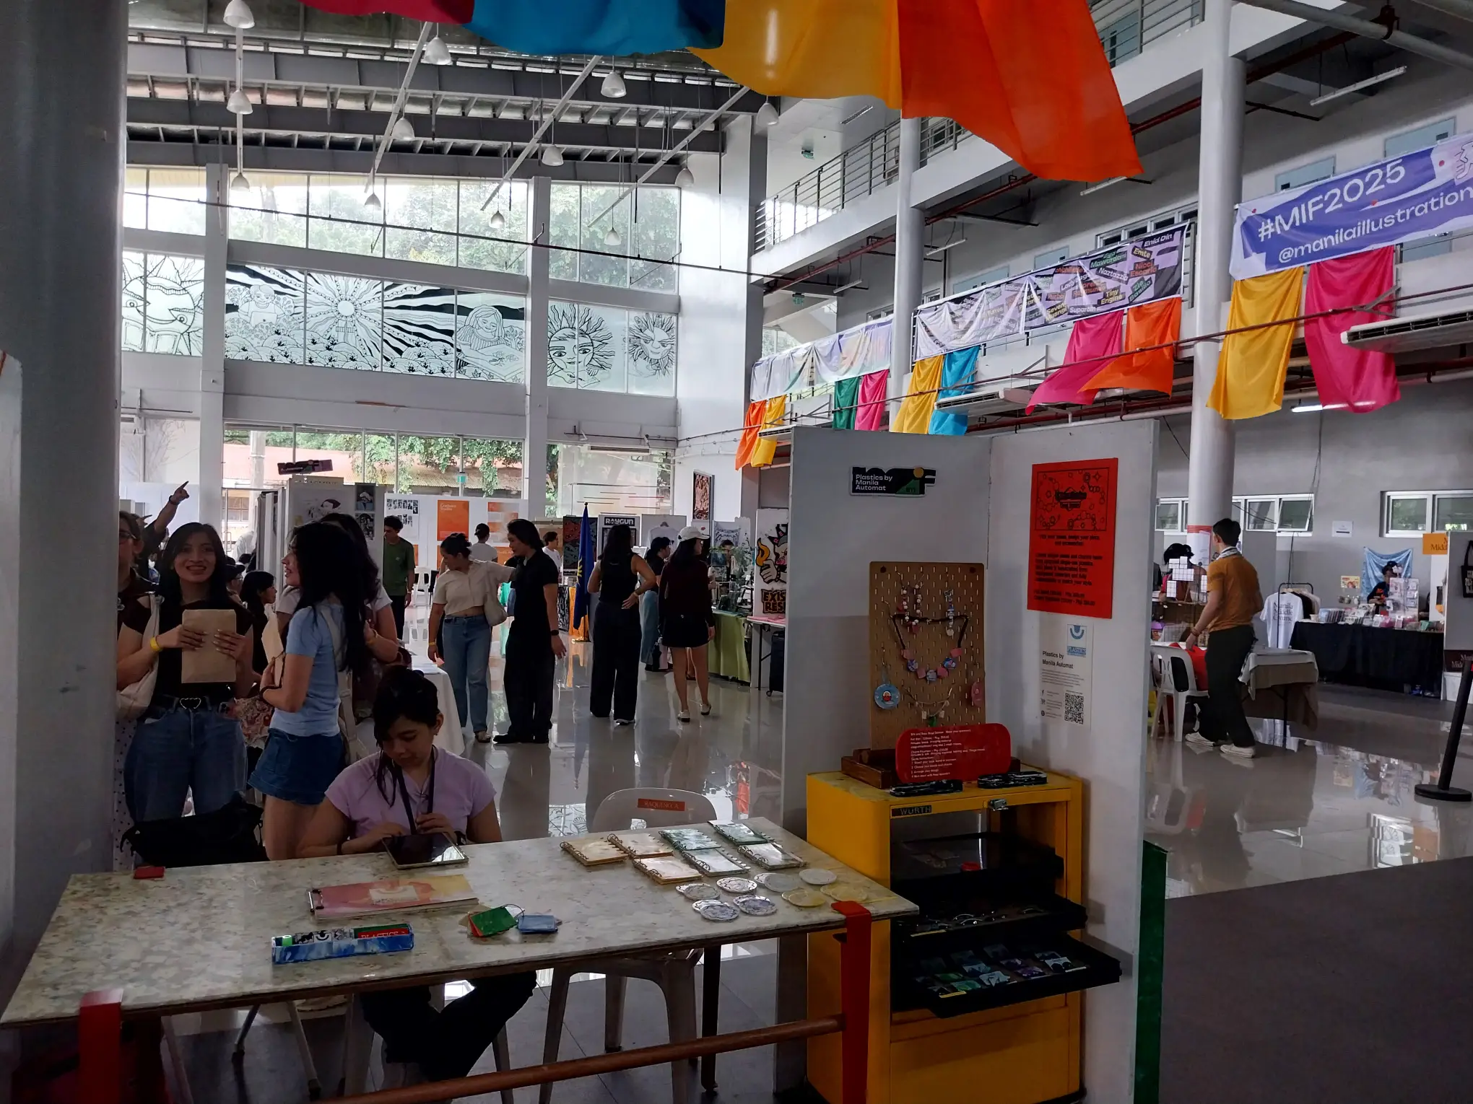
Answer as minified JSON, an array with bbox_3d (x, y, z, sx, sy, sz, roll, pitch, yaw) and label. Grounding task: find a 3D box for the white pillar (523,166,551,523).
[{"bbox_3d":[-5.039,-4.244,28.137,0.500,10.350,0.500,1,1,-24],"label":"white pillar"}]

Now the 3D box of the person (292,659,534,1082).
[{"bbox_3d":[-0.893,0.949,2.998,0.550,1.200,0.680,1,1,-24],"label":"person"}]

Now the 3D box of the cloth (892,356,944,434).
[{"bbox_3d":[3.123,-2.560,19.370,0.280,1.550,1.200,1,1,-24],"label":"cloth"}]

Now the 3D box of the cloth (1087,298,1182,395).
[{"bbox_3d":[5.214,-2.683,14.514,0.350,1.250,1.300,1,1,-24],"label":"cloth"}]

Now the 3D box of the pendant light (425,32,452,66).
[{"bbox_3d":[-4.535,-7.663,16.800,0.420,0.440,0.420,1,1,-24],"label":"pendant light"}]

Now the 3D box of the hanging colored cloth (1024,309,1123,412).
[{"bbox_3d":[4.621,-2.581,15.085,0.450,1.360,1.400,1,1,-24],"label":"hanging colored cloth"}]

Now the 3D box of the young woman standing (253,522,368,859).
[{"bbox_3d":[-1.471,0.694,3.775,0.350,1.589,0.410,2,1,-3],"label":"young woman standing"}]

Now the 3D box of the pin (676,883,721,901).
[{"bbox_3d":[-0.090,0.785,2.557,0.100,0.010,0.100,2,1,0],"label":"pin"}]

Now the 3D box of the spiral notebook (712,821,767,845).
[{"bbox_3d":[0.002,0.793,3.110,0.110,0.014,0.200,1,1,-24],"label":"spiral notebook"}]

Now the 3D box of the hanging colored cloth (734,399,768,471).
[{"bbox_3d":[0.326,-2.646,25.063,0.350,1.570,1.050,1,1,-24],"label":"hanging colored cloth"}]

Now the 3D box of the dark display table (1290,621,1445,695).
[{"bbox_3d":[7.120,1.199,12.330,0.600,0.740,1.501,1,1,-40],"label":"dark display table"}]

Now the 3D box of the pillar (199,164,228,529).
[{"bbox_3d":[-11.981,-4.000,25.400,0.520,9.780,0.500,1,1,-24],"label":"pillar"}]

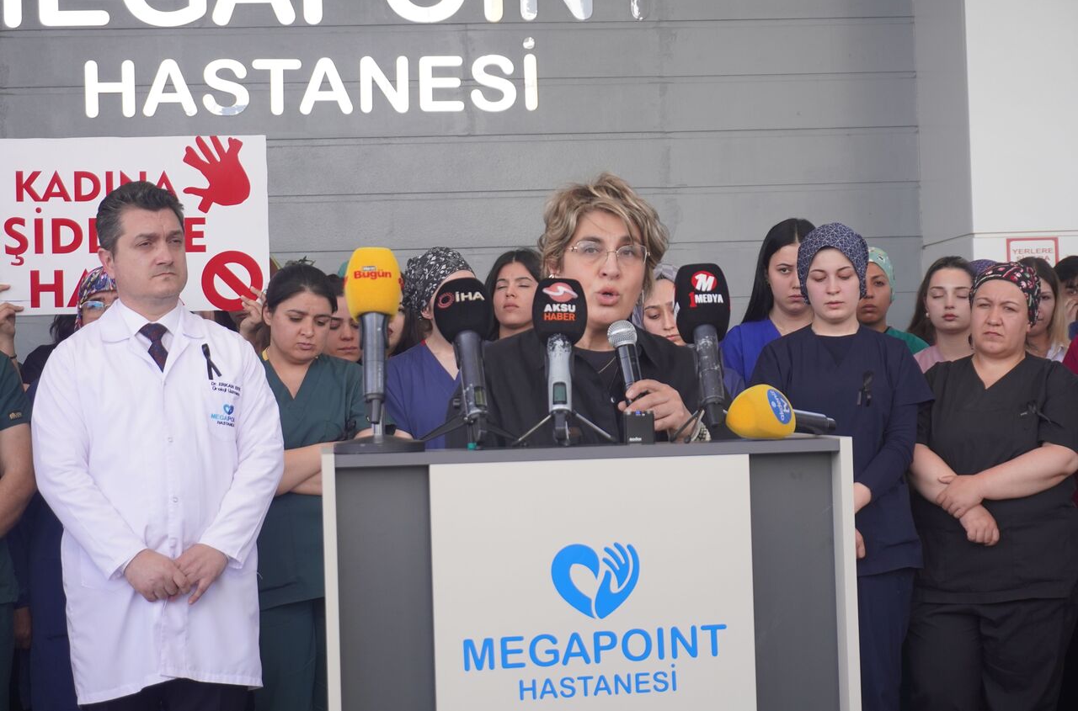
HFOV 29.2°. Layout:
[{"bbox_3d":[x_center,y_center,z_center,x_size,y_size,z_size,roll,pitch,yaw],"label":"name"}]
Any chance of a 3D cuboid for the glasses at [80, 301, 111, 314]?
[{"bbox_3d":[-1.083,-0.125,5.168,0.138,0.040,0.140,-1,2,-14],"label":"glasses"}]

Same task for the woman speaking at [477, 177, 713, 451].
[{"bbox_3d":[0.114,0.509,3.473,0.500,1.630,0.380,-1,-2,-9],"label":"woman speaking"}]

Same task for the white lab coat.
[{"bbox_3d":[-0.825,0.314,4.470,0.530,0.870,0.340,-1,-2,-22],"label":"white lab coat"}]

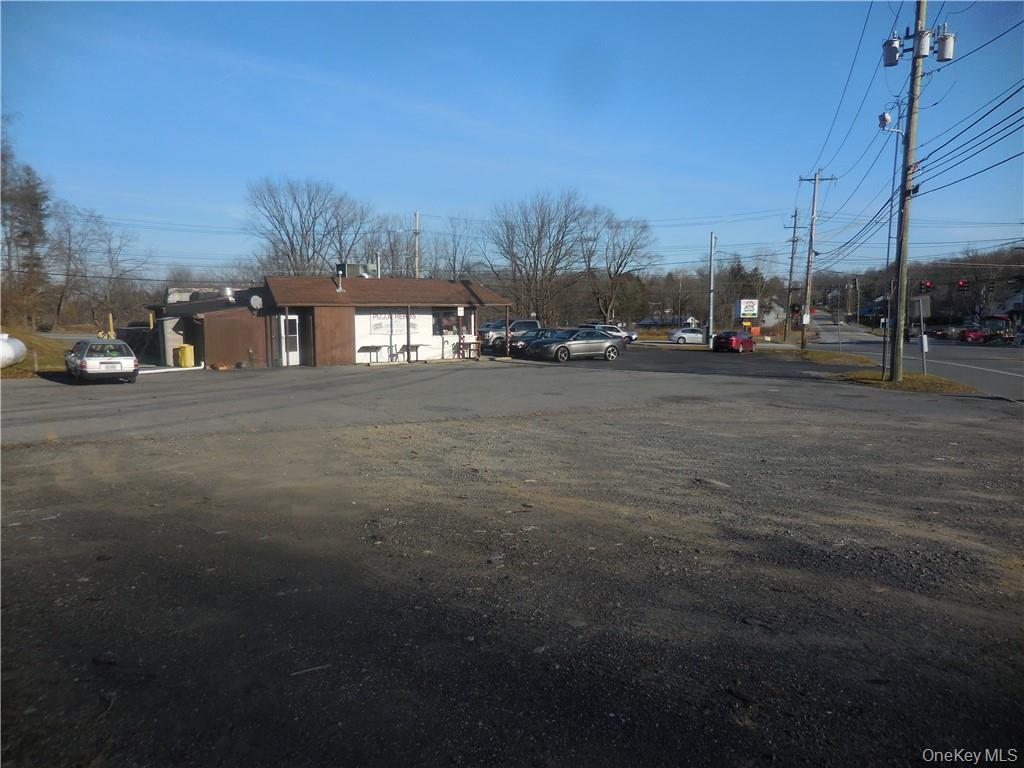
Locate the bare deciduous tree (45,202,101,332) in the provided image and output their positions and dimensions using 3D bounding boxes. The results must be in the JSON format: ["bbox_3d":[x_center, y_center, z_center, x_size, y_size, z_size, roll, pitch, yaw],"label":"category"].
[{"bbox_3d":[-37.959,-9.877,63.595,4.400,10.700,4.400,-4,5,-31],"label":"bare deciduous tree"}]

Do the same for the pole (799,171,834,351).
[{"bbox_3d":[21.609,-8.745,52.474,2.400,12.600,0.450,4,5,17],"label":"pole"}]

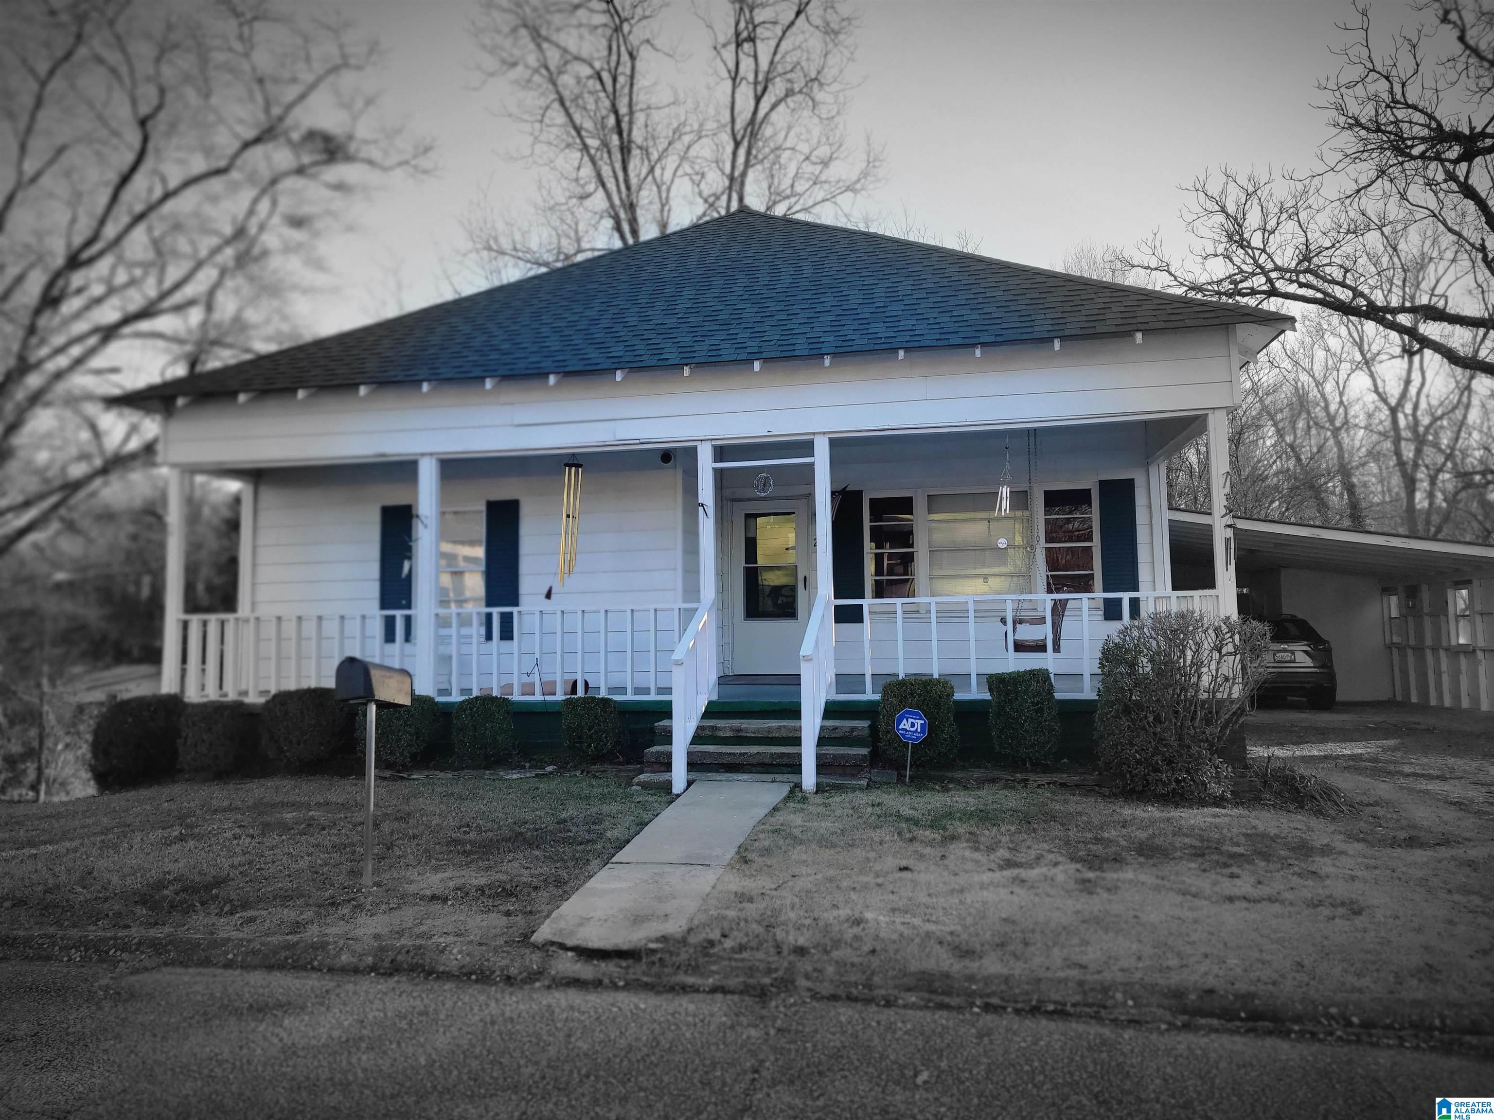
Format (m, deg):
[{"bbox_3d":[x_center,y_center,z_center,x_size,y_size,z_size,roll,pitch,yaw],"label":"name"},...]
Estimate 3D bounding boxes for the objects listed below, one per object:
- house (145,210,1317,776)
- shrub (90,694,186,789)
[{"bbox_3d":[0.047,-1.333,14.247,10.800,7.250,10.500,-2,-5,11],"label":"house"},{"bbox_3d":[-5.644,1.694,9.604,0.760,0.840,0.760,-2,-5,11],"label":"shrub"}]

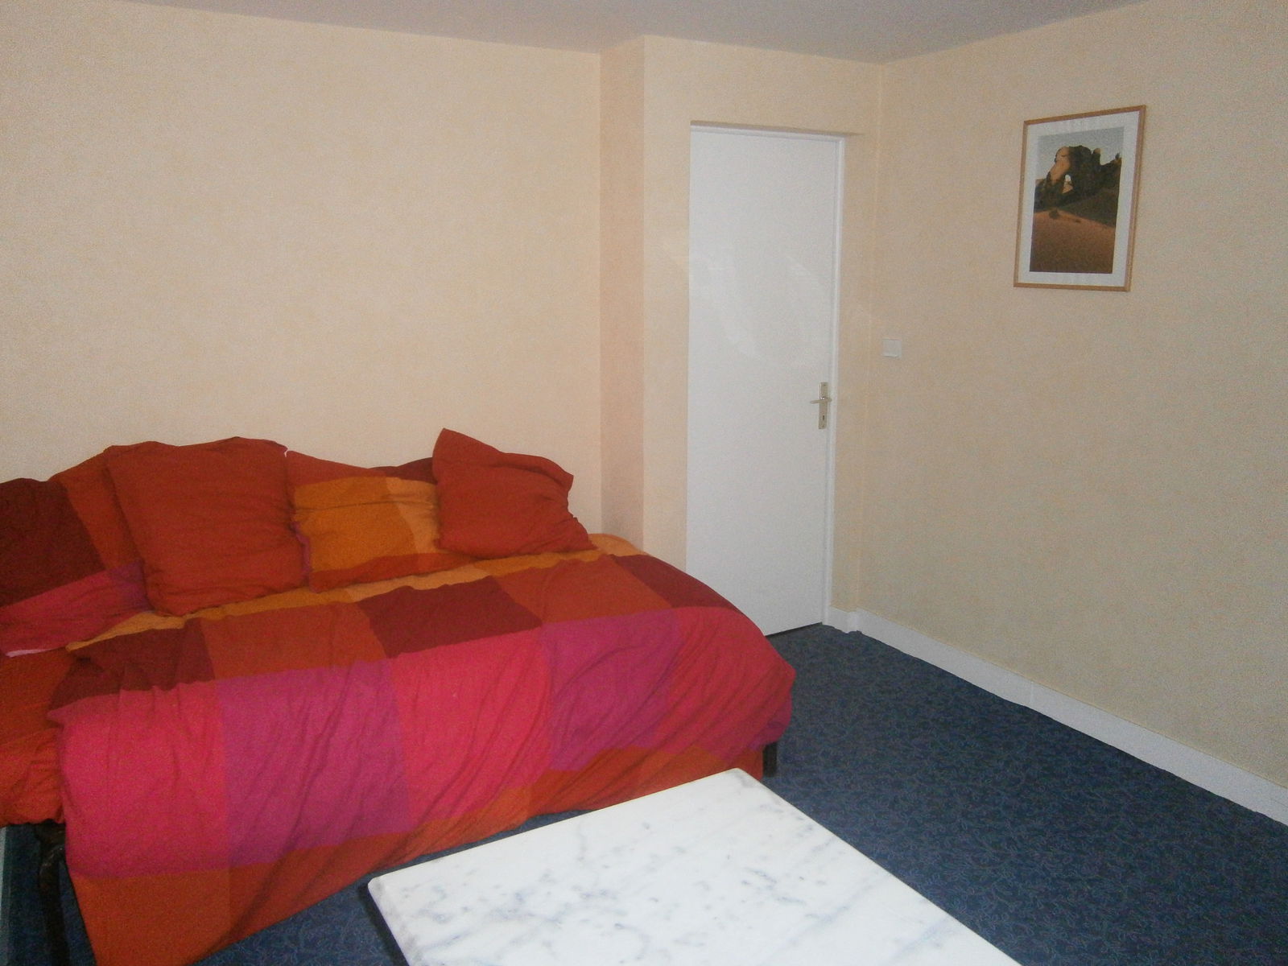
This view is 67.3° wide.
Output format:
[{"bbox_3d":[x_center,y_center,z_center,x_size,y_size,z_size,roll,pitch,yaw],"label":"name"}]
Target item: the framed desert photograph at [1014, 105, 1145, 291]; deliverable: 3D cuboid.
[{"bbox_3d":[1.394,-0.901,3.124,0.020,0.542,0.424,-10,16,-29],"label":"framed desert photograph"}]

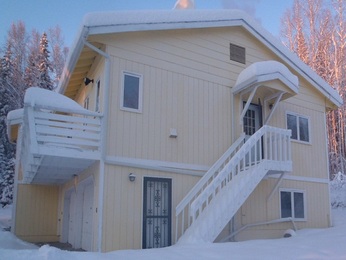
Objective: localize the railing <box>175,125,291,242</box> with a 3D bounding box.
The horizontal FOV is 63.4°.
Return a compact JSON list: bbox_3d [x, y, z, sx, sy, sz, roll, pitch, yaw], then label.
[{"bbox_3d":[2.111,1.682,9.229,4.400,3.850,1.080,9,-17,-27],"label":"railing"}]

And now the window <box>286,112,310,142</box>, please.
[{"bbox_3d":[5.495,-0.087,12.176,1.536,1.284,0.100,9,-17,-27],"label":"window"}]

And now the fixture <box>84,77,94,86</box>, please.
[{"bbox_3d":[-3.073,-1.781,10.246,0.280,0.270,0.250,9,-17,-27],"label":"fixture"}]

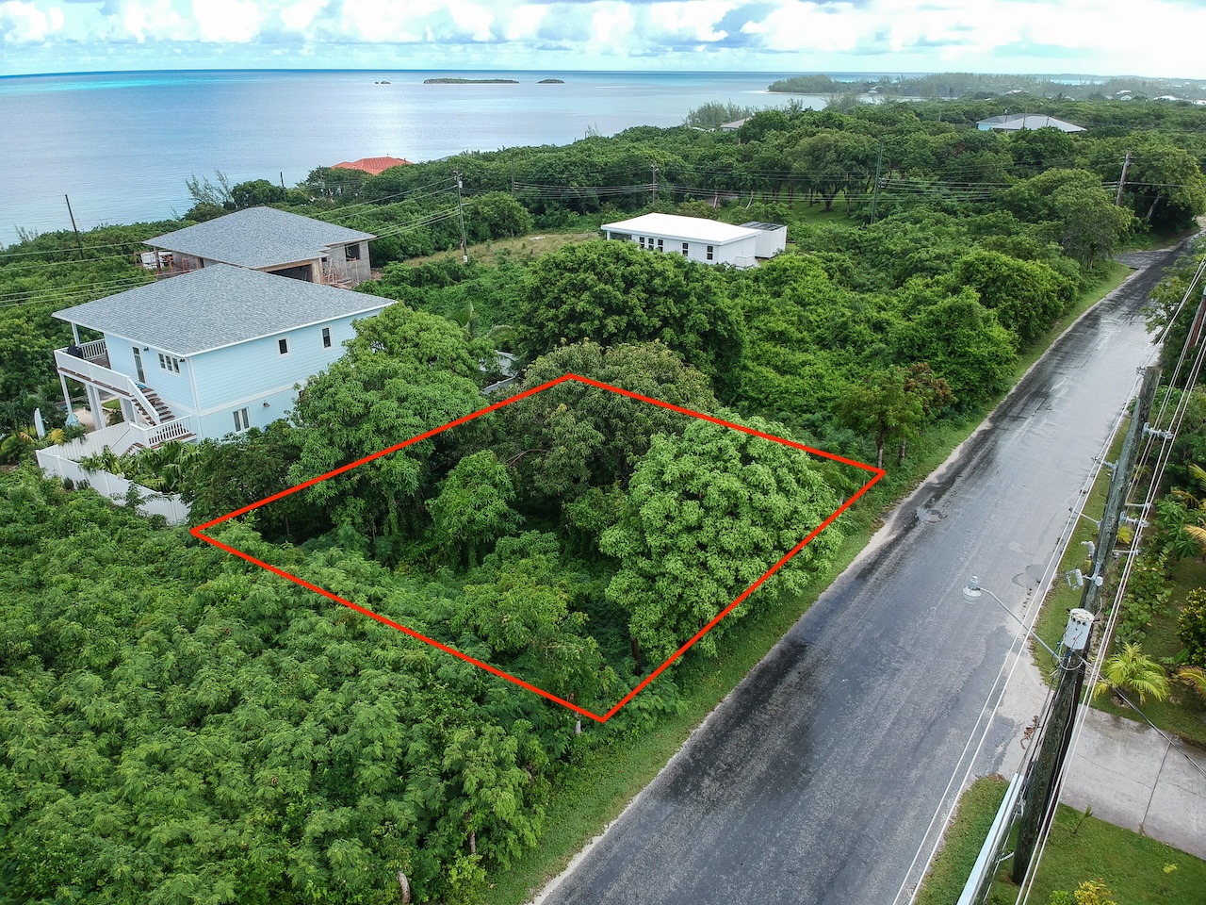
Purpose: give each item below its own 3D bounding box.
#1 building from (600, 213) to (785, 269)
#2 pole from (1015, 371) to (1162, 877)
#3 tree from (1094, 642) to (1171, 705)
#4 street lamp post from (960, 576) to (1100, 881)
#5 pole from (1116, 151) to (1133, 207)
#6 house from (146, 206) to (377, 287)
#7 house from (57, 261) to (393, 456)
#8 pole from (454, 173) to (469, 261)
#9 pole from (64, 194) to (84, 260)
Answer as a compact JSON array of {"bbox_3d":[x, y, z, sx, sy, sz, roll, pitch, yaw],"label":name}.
[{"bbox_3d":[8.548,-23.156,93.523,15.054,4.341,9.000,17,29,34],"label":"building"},{"bbox_3d":[8.170,3.483,14.942,0.340,10.374,0.340,17,29,33],"label":"pole"},{"bbox_3d":[13.304,5.318,21.654,1.800,1.600,1.800,17,29,33],"label":"tree"},{"bbox_3d":[7.465,5.267,16.315,2.350,6.000,0.450,17,29,33],"label":"street lamp post"},{"bbox_3d":[43.037,-20.649,72.861,0.300,8.600,0.300,17,29,33],"label":"pole"},{"bbox_3d":[-29.035,-18.297,76.568,18.060,6.304,15.260,17,29,34],"label":"house"},{"bbox_3d":[-21.391,-6.550,49.480,13.020,8.159,13.888,17,29,33],"label":"house"},{"bbox_3d":[-14.016,-22.882,87.176,0.300,9.727,0.300,17,29,33],"label":"pole"},{"bbox_3d":[-60.740,-25.088,100.410,0.300,8.726,0.300,17,29,33],"label":"pole"}]

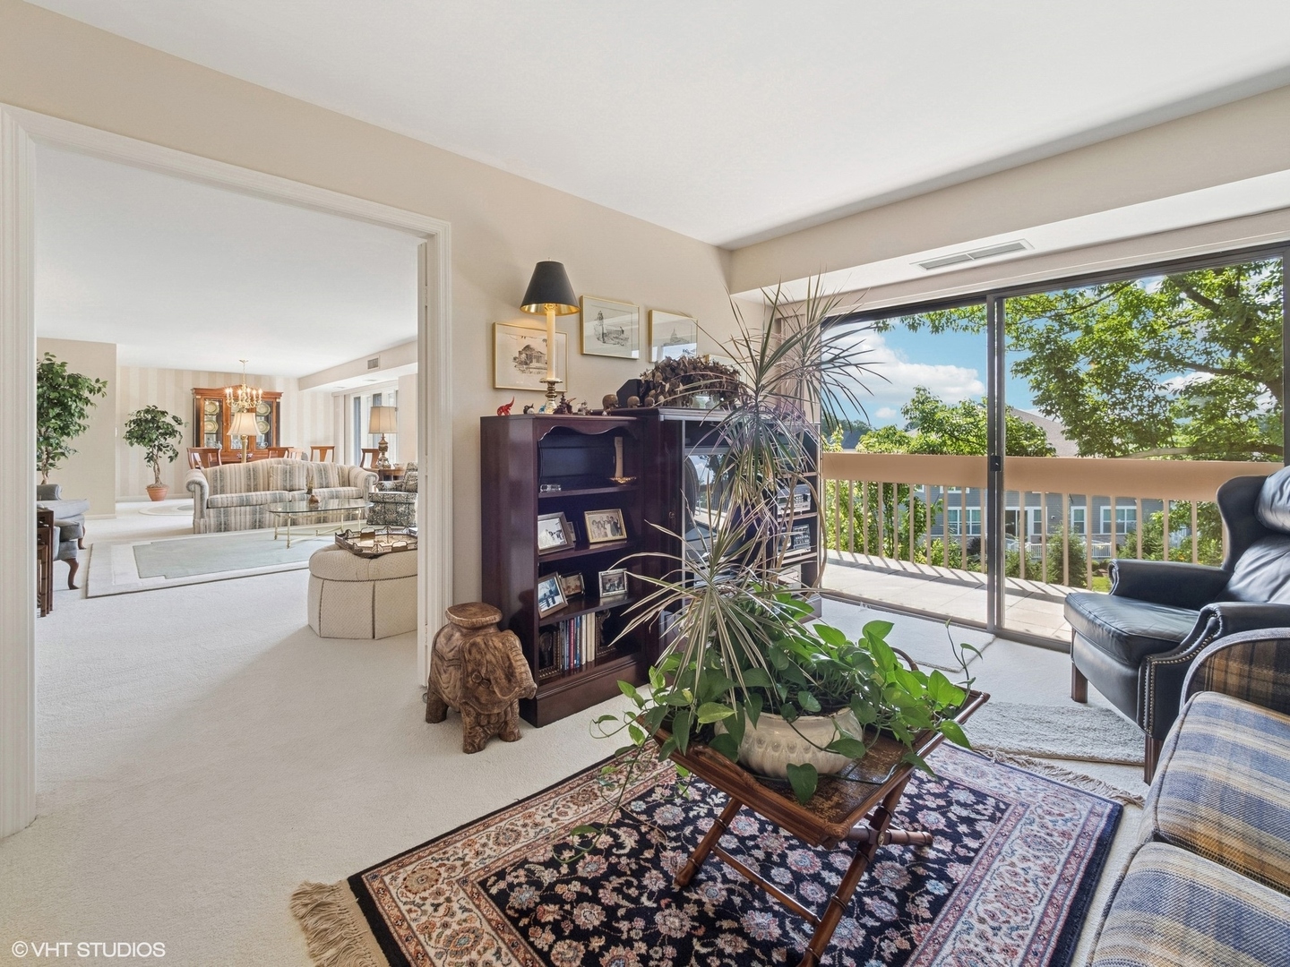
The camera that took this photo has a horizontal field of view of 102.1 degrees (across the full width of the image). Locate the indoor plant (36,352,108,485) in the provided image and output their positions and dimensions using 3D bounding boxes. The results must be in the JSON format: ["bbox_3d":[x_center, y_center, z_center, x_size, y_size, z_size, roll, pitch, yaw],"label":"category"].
[{"bbox_3d":[-7.320,-0.500,6.420,1.000,2.200,1.000,-3,5,-41],"label":"indoor plant"}]

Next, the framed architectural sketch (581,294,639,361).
[{"bbox_3d":[-0.183,-0.899,3.035,0.427,0.325,0.027,-3,4,-40],"label":"framed architectural sketch"}]

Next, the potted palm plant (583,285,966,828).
[{"bbox_3d":[0.390,0.190,1.400,1.000,1.420,0.800,0,4,0],"label":"potted palm plant"}]

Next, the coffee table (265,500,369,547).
[{"bbox_3d":[-3.798,0.444,6.058,0.980,0.400,0.974,-3,5,-43],"label":"coffee table"}]

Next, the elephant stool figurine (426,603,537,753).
[{"bbox_3d":[-0.677,0.756,2.101,0.487,0.477,0.245,3,5,44],"label":"elephant stool figurine"}]

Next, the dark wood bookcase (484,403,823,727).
[{"bbox_3d":[0.192,0.266,2.939,2.069,1.309,0.565,-3,5,-42],"label":"dark wood bookcase"}]

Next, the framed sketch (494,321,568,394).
[{"bbox_3d":[-0.573,-0.645,2.704,0.429,0.324,0.027,-3,4,-40],"label":"framed sketch"}]

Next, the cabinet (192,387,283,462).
[{"bbox_3d":[-7.840,-0.800,10.080,1.380,2.130,0.450,-3,5,-41],"label":"cabinet"}]

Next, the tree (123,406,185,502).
[{"bbox_3d":[-8.740,-0.540,9.300,0.800,1.720,0.780,-3,5,-41],"label":"tree"}]

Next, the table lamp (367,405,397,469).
[{"bbox_3d":[-3.921,-0.694,7.837,0.405,0.949,0.402,-3,5,-43],"label":"table lamp"}]

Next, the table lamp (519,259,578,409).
[{"bbox_3d":[-0.436,-0.665,2.390,0.270,0.700,0.270,0,4,0],"label":"table lamp"}]

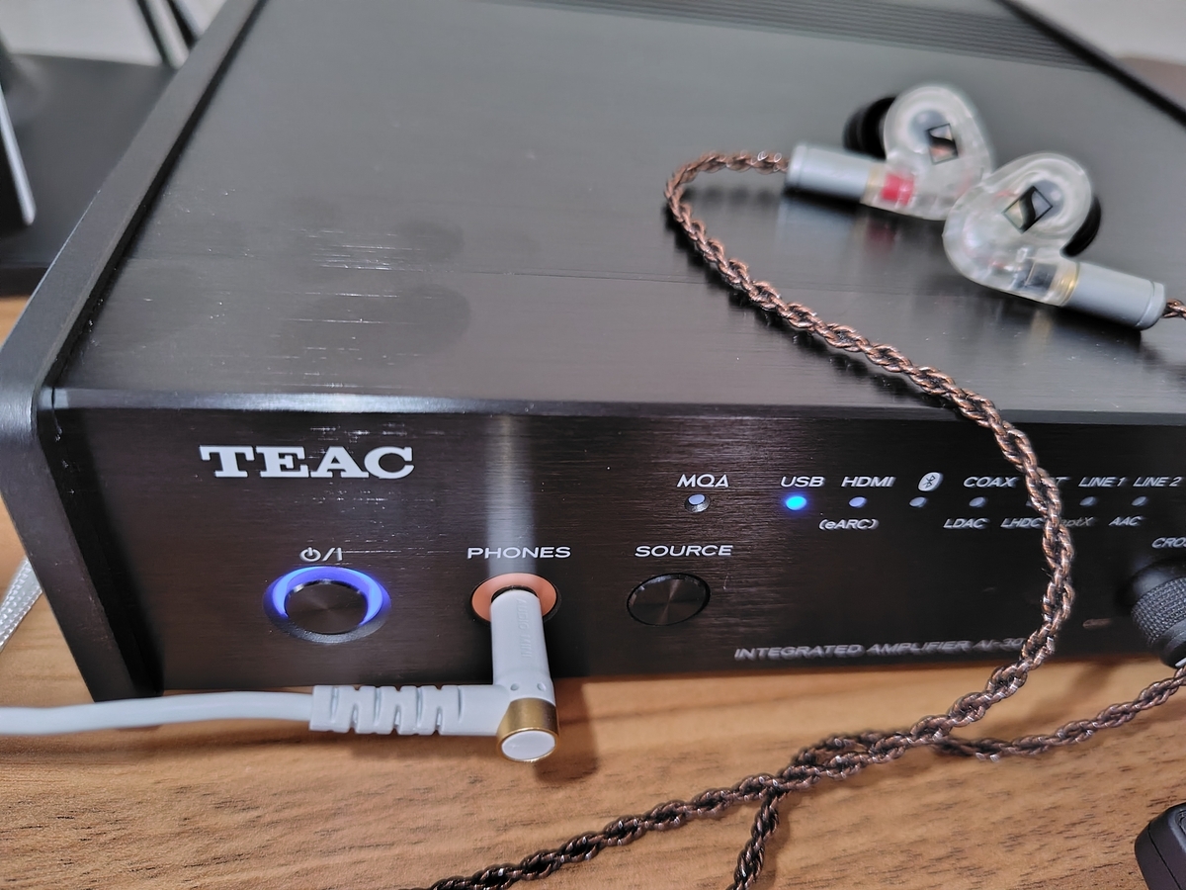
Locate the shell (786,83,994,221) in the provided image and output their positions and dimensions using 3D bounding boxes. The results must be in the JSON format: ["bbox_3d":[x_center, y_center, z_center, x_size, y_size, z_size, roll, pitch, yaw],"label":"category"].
[{"bbox_3d":[0.048,-0.048,0.129,0.032,0.021,0.017,10,5,-1],"label":"shell"}]

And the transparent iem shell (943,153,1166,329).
[{"bbox_3d":[0.067,-0.030,0.115,0.032,0.021,0.017,17,5,6],"label":"transparent iem shell"}]

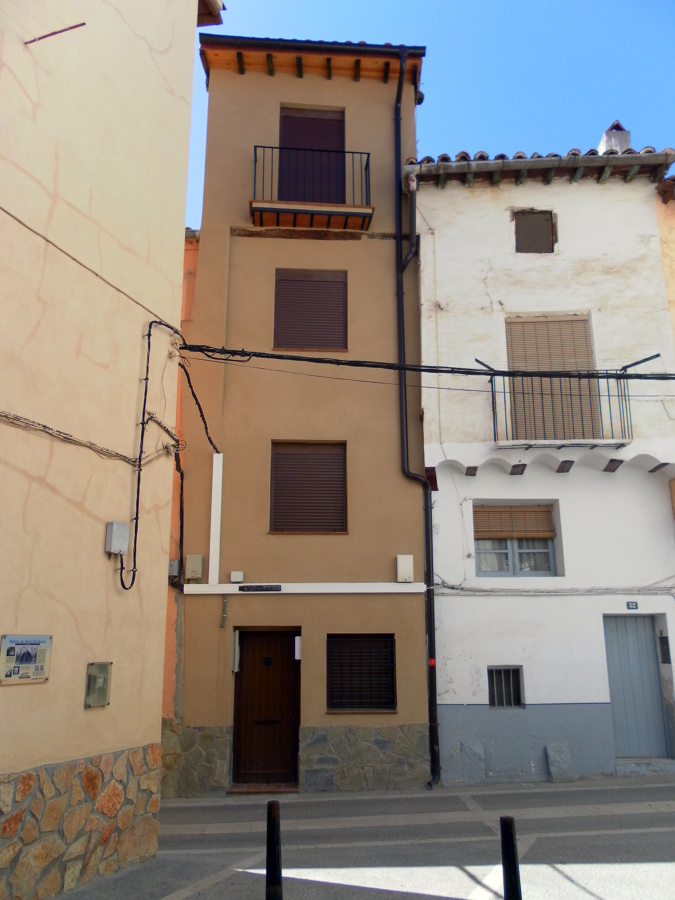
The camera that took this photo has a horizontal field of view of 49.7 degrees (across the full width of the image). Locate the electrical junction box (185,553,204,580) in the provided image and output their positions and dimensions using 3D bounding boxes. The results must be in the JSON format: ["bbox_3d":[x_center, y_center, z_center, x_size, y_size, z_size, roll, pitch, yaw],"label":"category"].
[{"bbox_3d":[-1.997,1.653,10.221,0.242,0.332,0.130,1,-13,-4],"label":"electrical junction box"}]

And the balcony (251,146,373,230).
[{"bbox_3d":[-0.396,-4.133,11.540,1.883,1.150,0.460,1,-13,-4],"label":"balcony"}]

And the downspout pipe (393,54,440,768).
[{"bbox_3d":[1.161,-0.968,10.784,0.470,11.080,0.680,1,-13,-4],"label":"downspout pipe"}]

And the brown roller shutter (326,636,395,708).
[{"bbox_3d":[0.339,3.122,10.224,0.973,1.030,0.100,1,-13,-4],"label":"brown roller shutter"}]

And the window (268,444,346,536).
[{"bbox_3d":[-0.424,0.546,10.794,1.134,1.355,0.090,1,-13,-4],"label":"window"}]

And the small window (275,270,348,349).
[{"bbox_3d":[-0.414,-2.208,11.420,1.145,1.326,0.090,1,-13,-4],"label":"small window"}]

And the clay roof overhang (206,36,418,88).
[{"bbox_3d":[-0.394,-6.398,11.956,3.600,0.350,0.700,1,-13,-4],"label":"clay roof overhang"}]

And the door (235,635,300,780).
[{"bbox_3d":[-0.986,3.552,10.130,0.914,2.019,0.100,1,-13,-4],"label":"door"}]

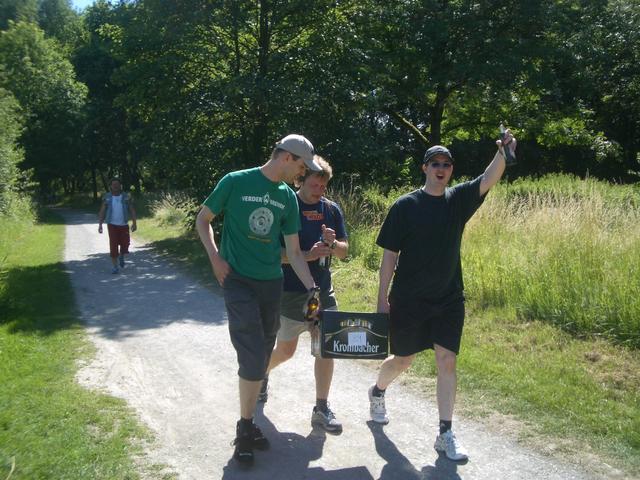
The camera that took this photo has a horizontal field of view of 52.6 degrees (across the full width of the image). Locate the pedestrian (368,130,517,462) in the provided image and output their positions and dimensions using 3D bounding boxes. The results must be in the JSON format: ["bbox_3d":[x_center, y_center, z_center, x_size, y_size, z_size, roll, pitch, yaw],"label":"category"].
[{"bbox_3d":[0.735,0.318,4.059,0.800,1.910,0.750,-1,5,-14],"label":"pedestrian"}]

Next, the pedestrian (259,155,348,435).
[{"bbox_3d":[-0.120,0.350,4.463,0.530,1.780,0.740,-2,5,-20],"label":"pedestrian"}]

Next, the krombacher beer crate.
[{"bbox_3d":[0.176,0.566,3.863,0.400,0.272,0.300,2,-7,-10],"label":"krombacher beer crate"}]

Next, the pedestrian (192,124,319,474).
[{"bbox_3d":[-0.385,0.343,3.941,0.660,1.880,0.560,-2,5,-22],"label":"pedestrian"}]

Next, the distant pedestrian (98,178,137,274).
[{"bbox_3d":[-3.730,-0.250,11.919,0.660,1.730,0.520,-1,5,-17],"label":"distant pedestrian"}]

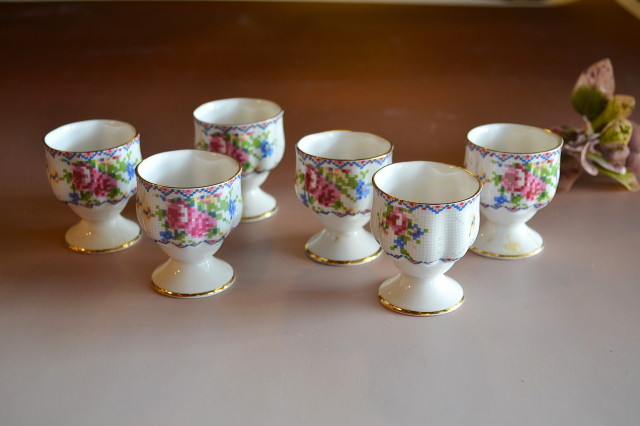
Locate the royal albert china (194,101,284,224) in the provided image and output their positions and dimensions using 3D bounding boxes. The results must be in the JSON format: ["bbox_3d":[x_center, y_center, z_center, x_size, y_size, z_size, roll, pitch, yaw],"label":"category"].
[{"bbox_3d":[-0.048,-0.032,0.548,0.053,0.062,0.053,0,24,0],"label":"royal albert china"}]

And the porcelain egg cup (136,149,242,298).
[{"bbox_3d":[-0.066,0.006,0.464,0.053,0.062,0.053,0,24,0],"label":"porcelain egg cup"}]

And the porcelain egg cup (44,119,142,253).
[{"bbox_3d":[-0.125,-0.015,0.509,0.053,0.062,0.053,0,24,0],"label":"porcelain egg cup"}]

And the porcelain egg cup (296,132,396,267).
[{"bbox_3d":[0.013,-0.009,0.496,0.053,0.062,0.053,0,24,0],"label":"porcelain egg cup"}]

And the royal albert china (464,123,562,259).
[{"bbox_3d":[0.105,-0.012,0.504,0.053,0.062,0.053,0,24,0],"label":"royal albert china"}]

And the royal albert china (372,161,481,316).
[{"bbox_3d":[0.051,0.013,0.447,0.053,0.062,0.053,0,24,0],"label":"royal albert china"}]

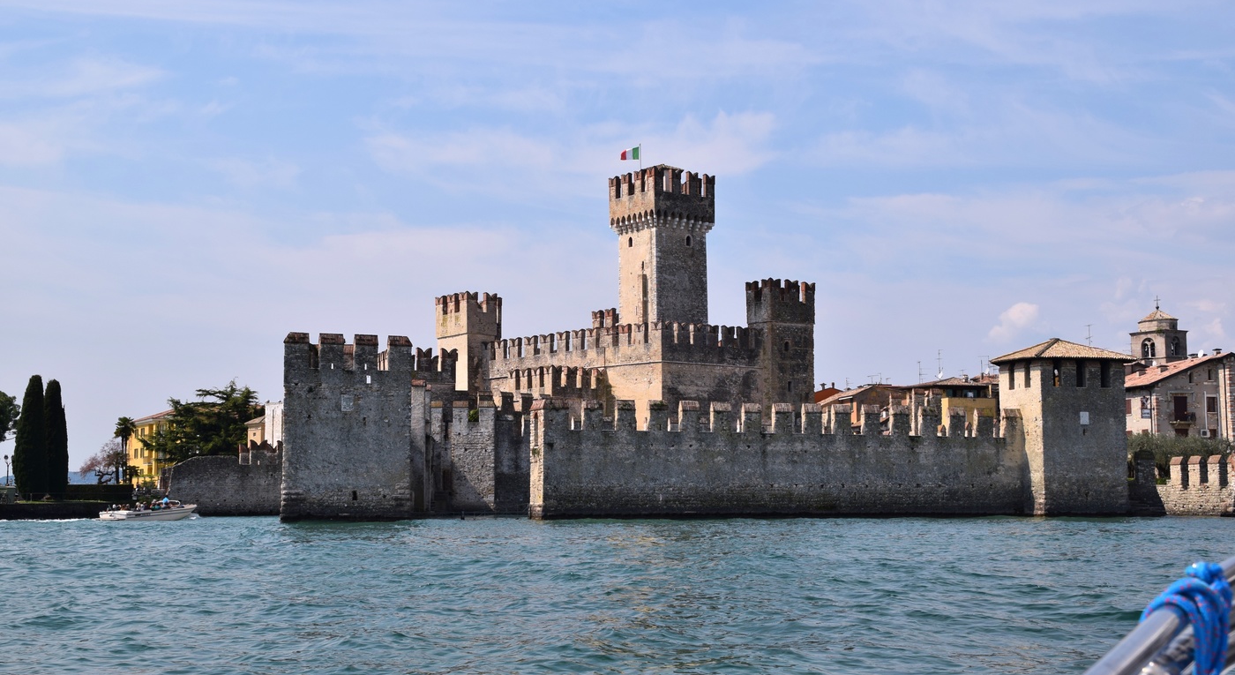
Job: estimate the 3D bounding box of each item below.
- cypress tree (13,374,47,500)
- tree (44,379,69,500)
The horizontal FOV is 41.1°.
[{"bbox_3d":[-51.395,8.798,144.000,3.040,10.970,3.040,2,-5,-20],"label":"cypress tree"},{"bbox_3d":[-49.096,8.967,144.000,2.240,10.720,2.240,2,-5,-19],"label":"tree"}]

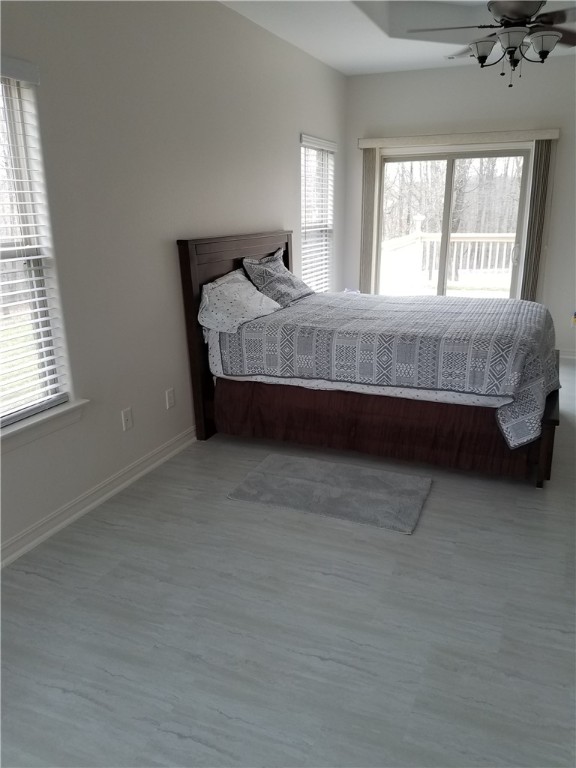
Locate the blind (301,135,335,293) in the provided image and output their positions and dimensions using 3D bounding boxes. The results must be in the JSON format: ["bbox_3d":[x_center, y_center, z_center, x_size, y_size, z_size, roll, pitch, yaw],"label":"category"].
[{"bbox_3d":[0.304,-1.573,5.629,0.073,1.475,0.934,6,18,22],"label":"blind"}]

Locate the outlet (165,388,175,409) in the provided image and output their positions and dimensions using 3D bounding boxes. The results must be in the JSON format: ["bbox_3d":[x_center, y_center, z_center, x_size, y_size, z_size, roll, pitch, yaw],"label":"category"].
[{"bbox_3d":[-0.726,0.093,3.556,0.010,0.117,0.071,6,18,22],"label":"outlet"}]

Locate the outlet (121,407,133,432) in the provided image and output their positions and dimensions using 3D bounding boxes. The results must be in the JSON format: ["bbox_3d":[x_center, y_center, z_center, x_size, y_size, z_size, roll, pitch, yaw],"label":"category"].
[{"bbox_3d":[-0.889,0.198,3.187,0.010,0.117,0.071,6,18,22],"label":"outlet"}]

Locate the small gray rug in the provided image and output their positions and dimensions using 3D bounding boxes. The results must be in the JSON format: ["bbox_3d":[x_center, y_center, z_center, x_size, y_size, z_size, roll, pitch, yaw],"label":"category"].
[{"bbox_3d":[0.239,0.566,3.163,0.980,0.016,0.615,6,18,22],"label":"small gray rug"}]

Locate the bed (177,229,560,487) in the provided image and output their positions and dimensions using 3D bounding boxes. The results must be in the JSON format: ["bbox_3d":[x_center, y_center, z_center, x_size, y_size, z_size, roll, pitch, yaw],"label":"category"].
[{"bbox_3d":[0.678,-0.354,3.962,2.175,1.307,1.621,6,18,22],"label":"bed"}]

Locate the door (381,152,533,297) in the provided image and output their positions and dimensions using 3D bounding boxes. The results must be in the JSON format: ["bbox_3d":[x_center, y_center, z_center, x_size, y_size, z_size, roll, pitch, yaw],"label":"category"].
[{"bbox_3d":[1.655,-1.368,6.038,1.496,2.029,0.102,6,18,22],"label":"door"}]

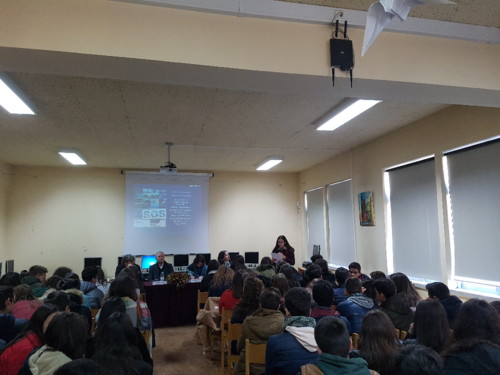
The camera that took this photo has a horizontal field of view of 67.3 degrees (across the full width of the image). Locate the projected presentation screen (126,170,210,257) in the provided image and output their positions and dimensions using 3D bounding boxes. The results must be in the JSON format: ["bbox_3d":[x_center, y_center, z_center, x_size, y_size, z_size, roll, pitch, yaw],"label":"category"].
[{"bbox_3d":[-2.000,0.659,9.125,2.030,1.981,0.080,1,-7,-12],"label":"projected presentation screen"}]

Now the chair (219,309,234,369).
[{"bbox_3d":[-0.177,1.857,4.715,0.410,0.800,0.480,1,-7,-12],"label":"chair"}]

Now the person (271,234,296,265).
[{"bbox_3d":[0.693,1.740,7.476,0.500,1.597,0.400,0,-7,-5],"label":"person"}]

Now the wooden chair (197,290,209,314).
[{"bbox_3d":[-0.647,2.013,6.028,0.410,0.800,0.480,1,-7,-12],"label":"wooden chair"}]

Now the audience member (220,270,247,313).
[{"bbox_3d":[-0.149,1.541,4.186,0.470,1.242,0.700,1,-7,-12],"label":"audience member"}]

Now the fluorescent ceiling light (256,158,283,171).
[{"bbox_3d":[0.399,-0.506,8.050,0.260,0.090,1.260,1,-7,-12],"label":"fluorescent ceiling light"}]

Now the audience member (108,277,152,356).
[{"bbox_3d":[-1.095,1.430,3.318,0.490,1.282,0.720,1,-7,-12],"label":"audience member"}]

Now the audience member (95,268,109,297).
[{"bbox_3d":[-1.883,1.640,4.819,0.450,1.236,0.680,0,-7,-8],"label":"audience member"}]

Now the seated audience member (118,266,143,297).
[{"bbox_3d":[-1.935,1.853,6.085,0.480,1.156,0.780,1,-7,-12],"label":"seated audience member"}]

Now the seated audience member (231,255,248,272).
[{"bbox_3d":[-0.202,1.839,6.716,0.450,1.245,0.680,2,-7,-20],"label":"seated audience member"}]

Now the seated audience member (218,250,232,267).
[{"bbox_3d":[-0.401,1.907,7.426,0.660,1.281,0.460,-6,-8,37],"label":"seated audience member"}]

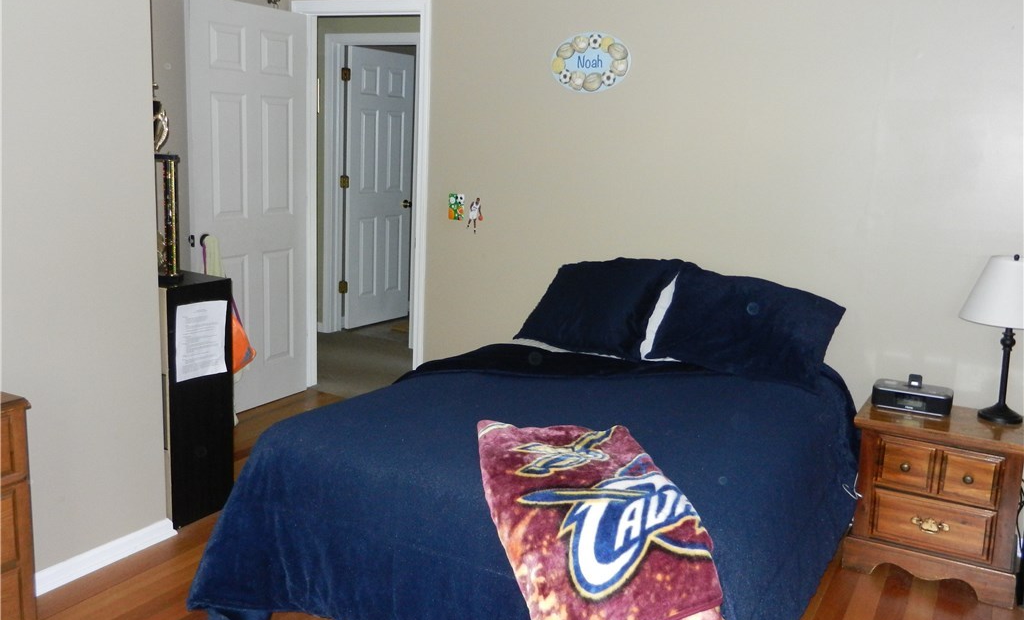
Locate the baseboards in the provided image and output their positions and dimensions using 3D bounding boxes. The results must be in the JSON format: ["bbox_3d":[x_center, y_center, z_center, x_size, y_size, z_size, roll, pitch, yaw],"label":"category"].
[{"bbox_3d":[-1.344,0.809,2.873,0.018,0.078,0.525,9,13,29],"label":"baseboards"}]

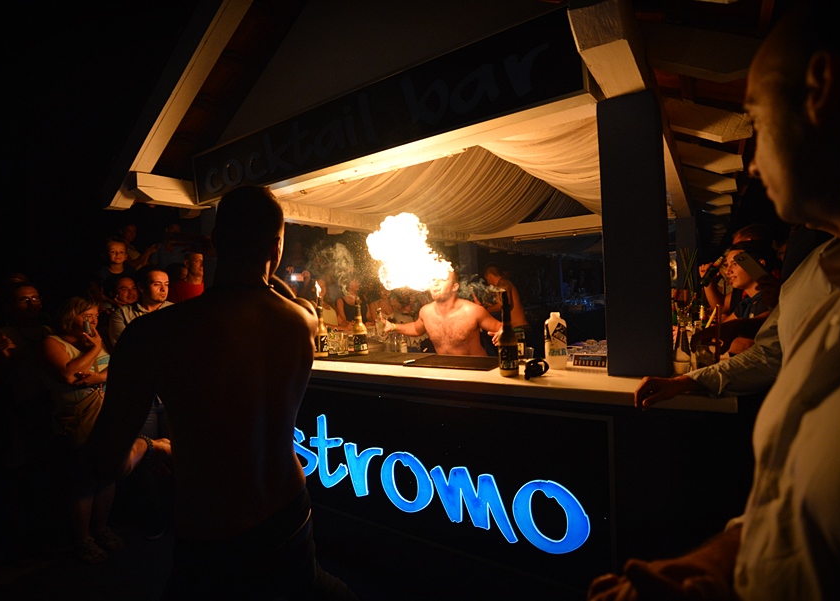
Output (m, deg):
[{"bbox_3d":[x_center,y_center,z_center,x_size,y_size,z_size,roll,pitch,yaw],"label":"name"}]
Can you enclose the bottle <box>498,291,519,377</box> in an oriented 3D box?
[{"bbox_3d":[0.366,0.138,1.780,0.080,0.355,0.080,-3,1,11],"label":"bottle"}]

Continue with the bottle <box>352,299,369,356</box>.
[{"bbox_3d":[-0.371,0.157,2.620,0.083,0.350,0.083,-3,1,-17],"label":"bottle"}]

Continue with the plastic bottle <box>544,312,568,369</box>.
[{"bbox_3d":[0.600,0.176,1.870,0.097,0.247,0.093,-3,1,6],"label":"plastic bottle"}]

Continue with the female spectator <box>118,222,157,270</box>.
[{"bbox_3d":[-2.962,-0.007,4.508,0.400,1.640,0.460,-3,1,31],"label":"female spectator"}]

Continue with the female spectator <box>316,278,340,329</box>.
[{"bbox_3d":[-0.959,0.586,4.538,0.460,1.660,0.360,-3,1,-37],"label":"female spectator"}]

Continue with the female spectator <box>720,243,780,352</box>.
[{"bbox_3d":[1.661,0.542,2.078,0.360,1.660,0.460,-3,1,6],"label":"female spectator"}]

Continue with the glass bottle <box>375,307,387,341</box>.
[{"bbox_3d":[-0.237,0.138,2.550,0.066,0.205,0.066,-3,1,0],"label":"glass bottle"}]

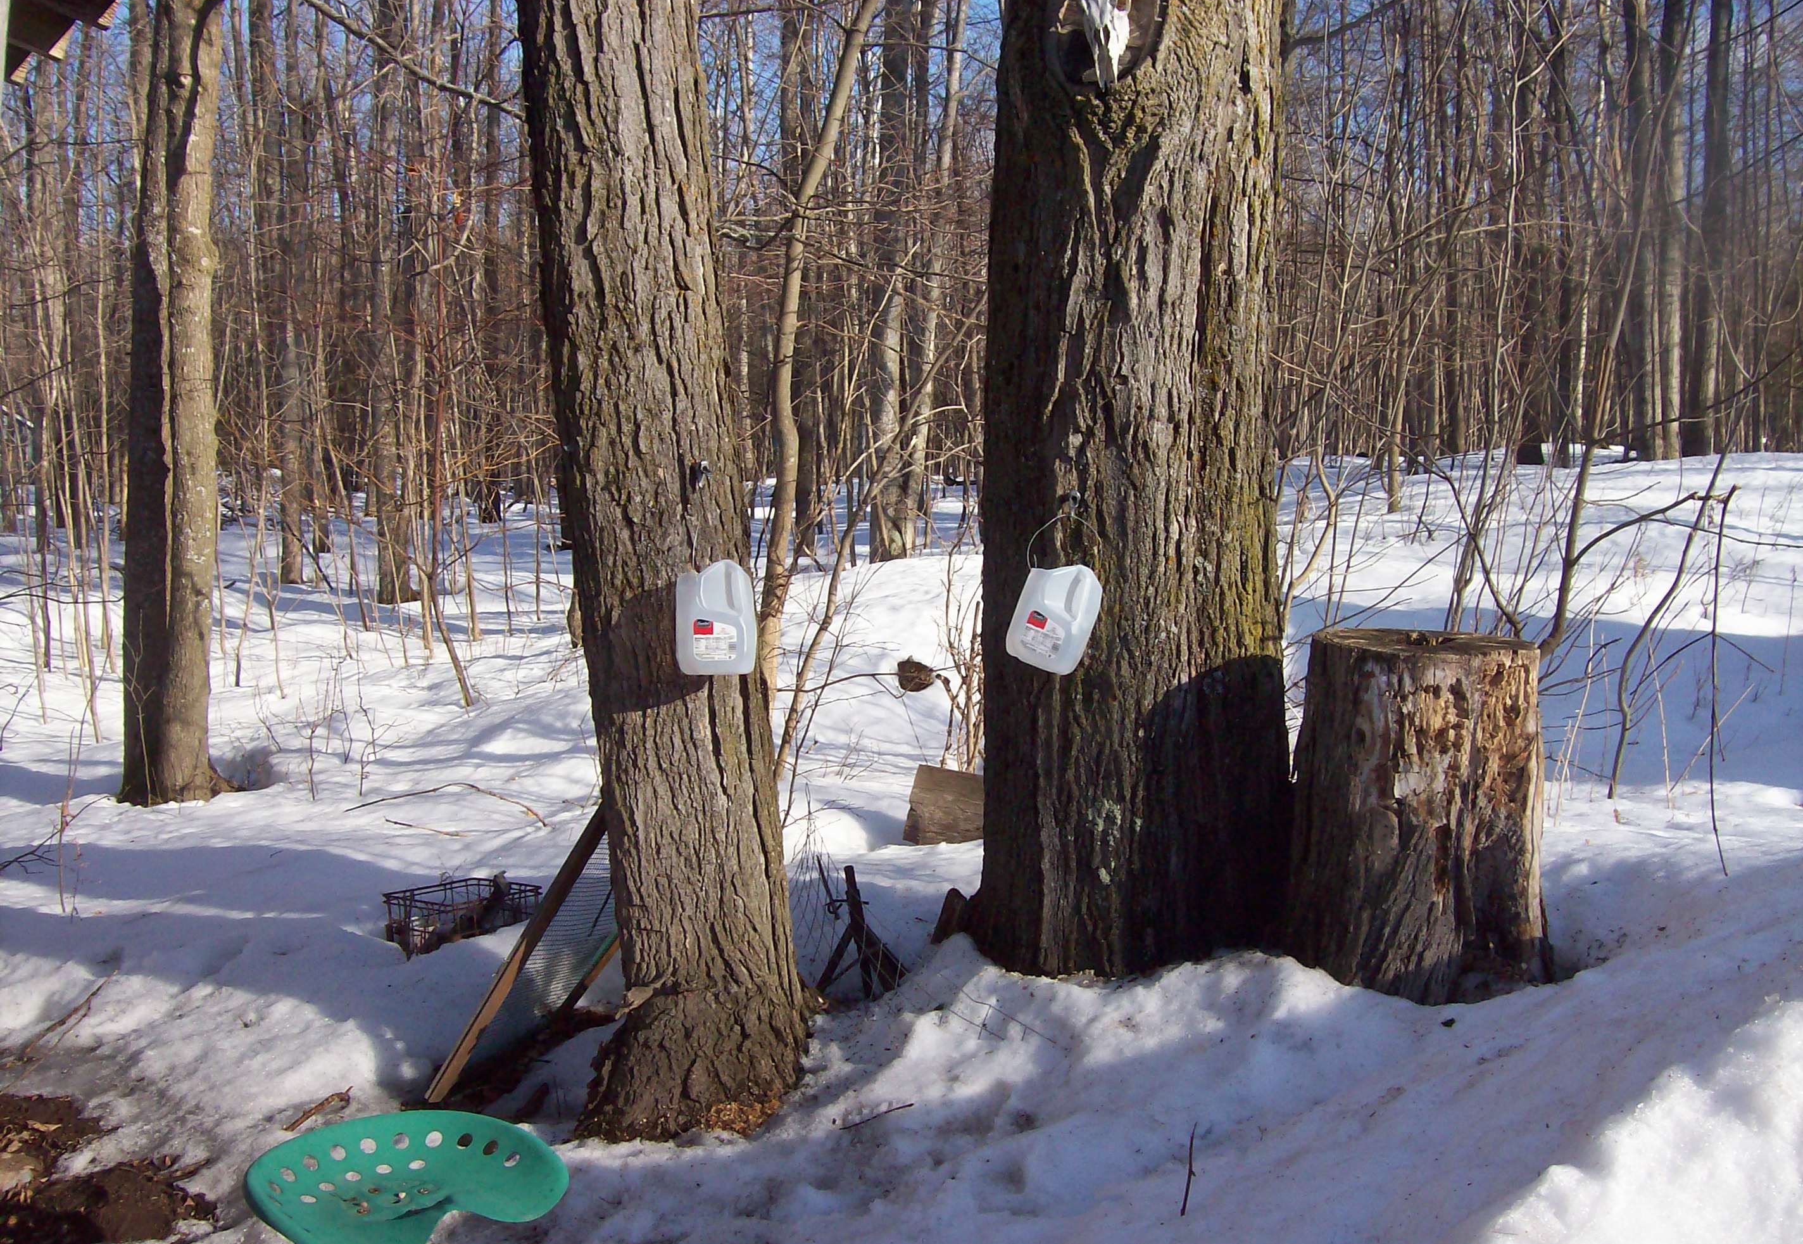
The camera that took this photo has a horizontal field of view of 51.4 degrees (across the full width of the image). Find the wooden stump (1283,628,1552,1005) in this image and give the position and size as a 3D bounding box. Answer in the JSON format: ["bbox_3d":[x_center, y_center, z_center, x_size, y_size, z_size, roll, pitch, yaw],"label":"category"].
[{"bbox_3d":[1.115,0.406,4.045,0.550,0.730,0.550,1,6,16],"label":"wooden stump"}]

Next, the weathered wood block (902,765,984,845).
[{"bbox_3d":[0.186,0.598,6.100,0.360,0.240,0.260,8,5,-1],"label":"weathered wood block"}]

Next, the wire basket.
[{"bbox_3d":[-1.265,0.874,5.384,0.280,0.180,0.340,4,7,38],"label":"wire basket"}]

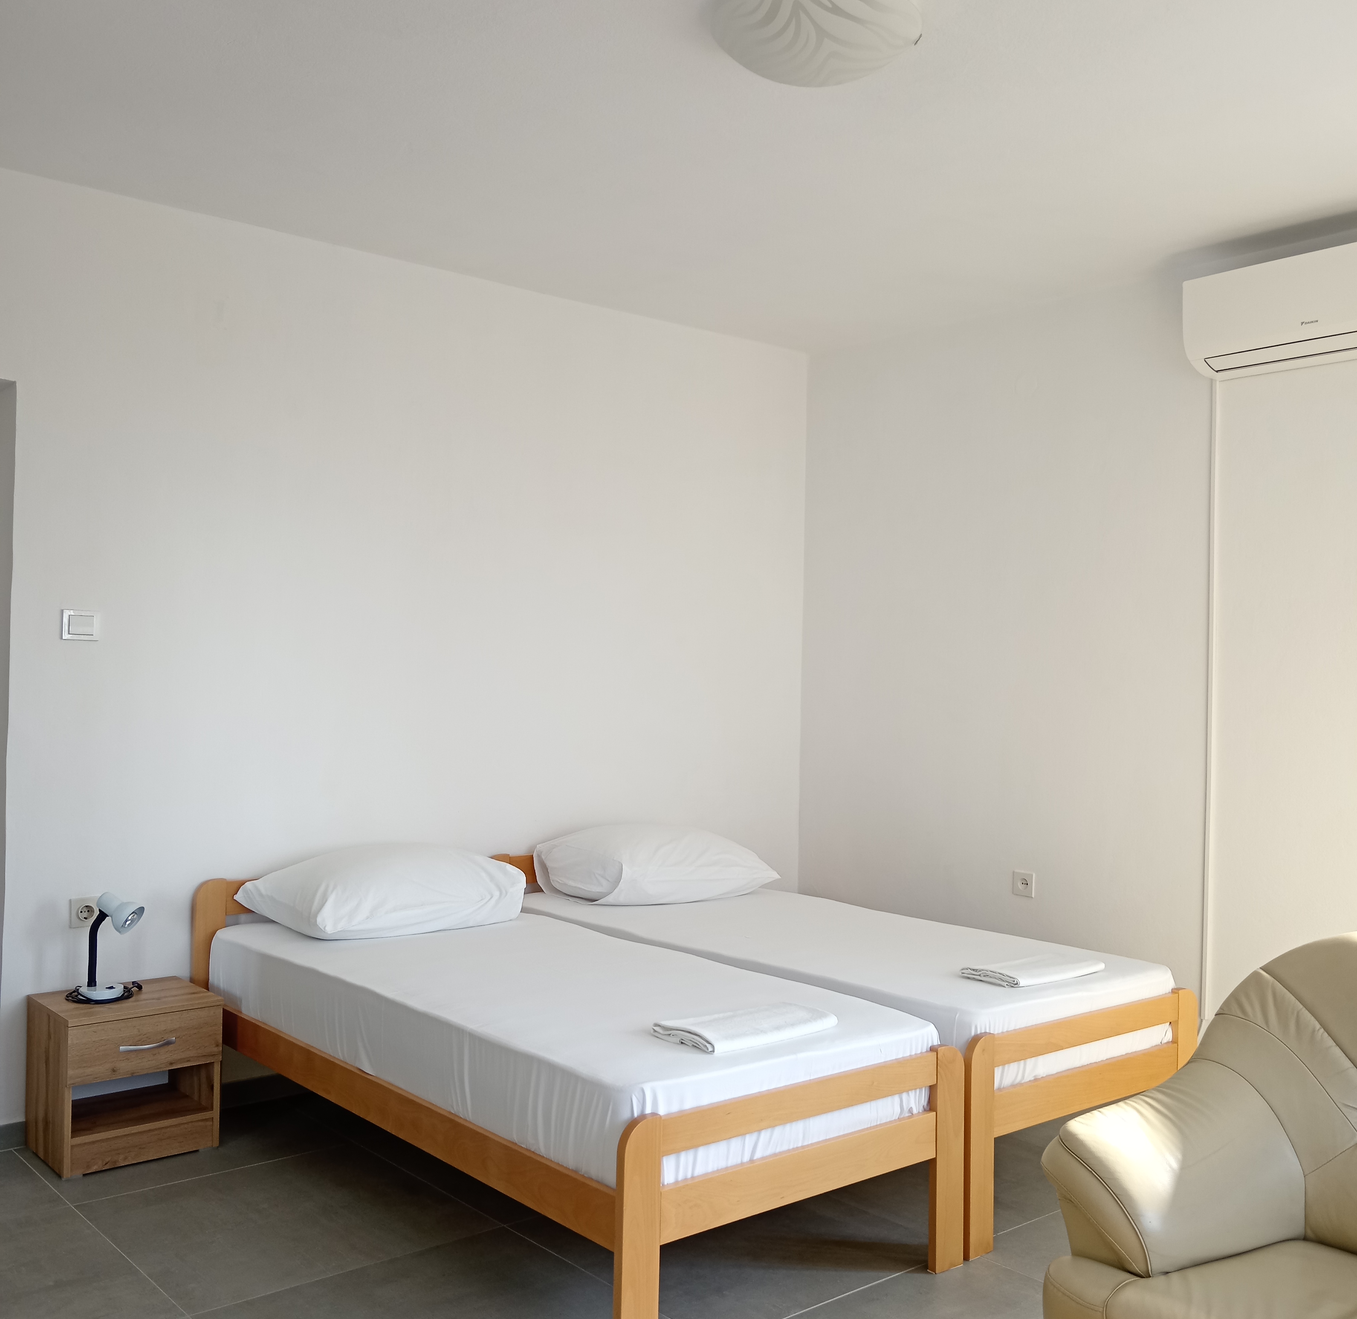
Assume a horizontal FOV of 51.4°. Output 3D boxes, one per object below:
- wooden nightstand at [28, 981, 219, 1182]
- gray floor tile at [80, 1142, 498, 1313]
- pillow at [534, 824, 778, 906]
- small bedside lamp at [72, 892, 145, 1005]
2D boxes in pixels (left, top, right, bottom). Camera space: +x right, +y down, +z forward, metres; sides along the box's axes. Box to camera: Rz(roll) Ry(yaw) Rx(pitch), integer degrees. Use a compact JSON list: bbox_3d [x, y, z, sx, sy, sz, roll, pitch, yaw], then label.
[{"bbox_3d":[-1.514,1.135,3.875,0.416,0.403,0.326,1,-1,-40],"label":"wooden nightstand"},{"bbox_3d":[-0.950,1.347,3.409,0.759,0.010,0.759,1,-1,-40],"label":"gray floor tile"},{"bbox_3d":[-0.065,0.688,4.925,0.732,0.230,0.492,1,-1,-40],"label":"pillow"},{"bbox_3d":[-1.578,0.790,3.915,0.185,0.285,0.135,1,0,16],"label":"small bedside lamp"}]

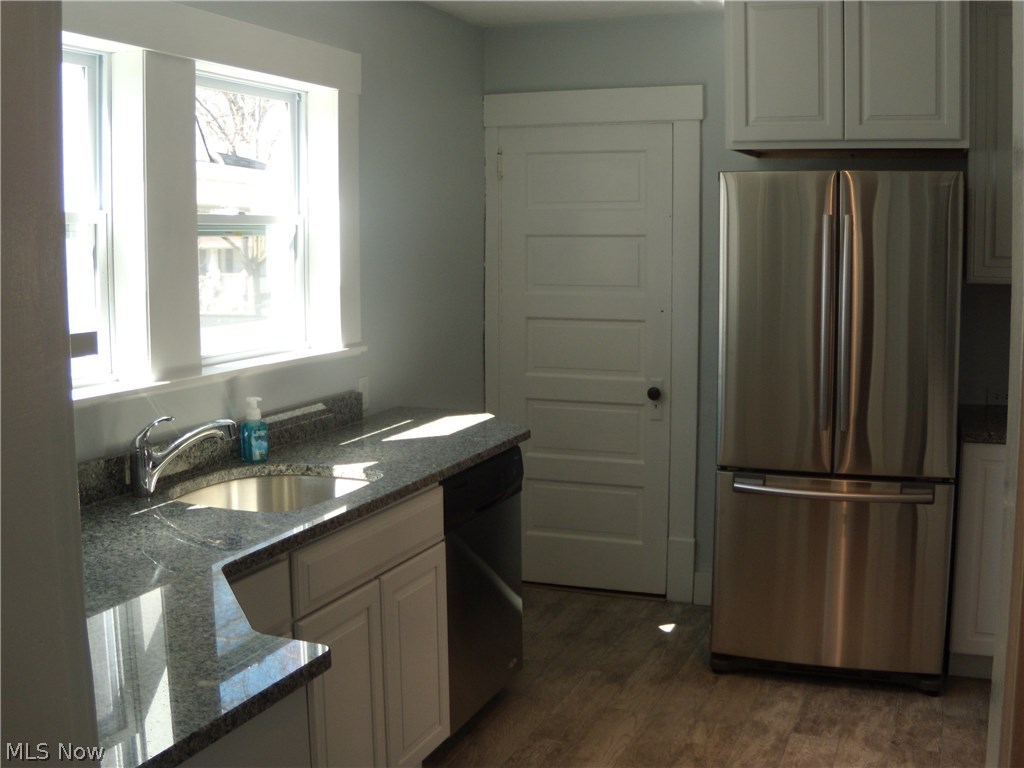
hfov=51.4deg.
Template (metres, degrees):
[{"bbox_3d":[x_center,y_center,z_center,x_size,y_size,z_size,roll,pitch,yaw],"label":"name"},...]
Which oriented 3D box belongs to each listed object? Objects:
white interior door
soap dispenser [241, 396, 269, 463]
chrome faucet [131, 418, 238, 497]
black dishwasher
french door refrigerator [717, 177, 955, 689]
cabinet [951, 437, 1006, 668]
[{"bbox_3d":[0.313,-0.093,4.683,0.765,2.026,0.045,2,8,18],"label":"white interior door"},{"bbox_3d":[-0.755,0.133,3.135,0.050,0.183,0.070,5,9,35],"label":"soap dispenser"},{"bbox_3d":[-0.834,0.182,2.709,0.260,0.196,0.055,0,7,5],"label":"chrome faucet"},{"bbox_3d":[-0.339,0.656,3.458,0.605,0.845,0.585,3,8,22],"label":"black dishwasher"},{"bbox_3d":[1.184,0.141,3.954,0.765,1.765,0.780,2,8,17],"label":"french door refrigerator"},{"bbox_3d":[1.828,0.578,3.904,0.430,0.846,0.600,2,8,18],"label":"cabinet"}]

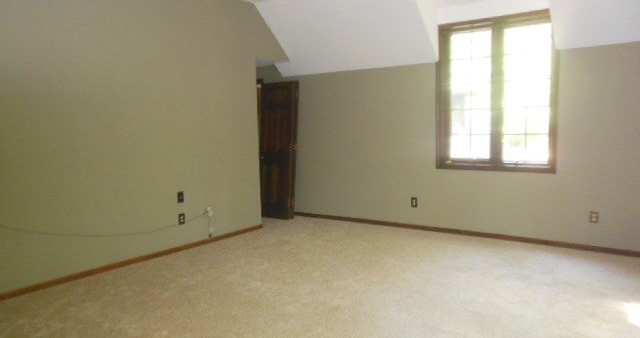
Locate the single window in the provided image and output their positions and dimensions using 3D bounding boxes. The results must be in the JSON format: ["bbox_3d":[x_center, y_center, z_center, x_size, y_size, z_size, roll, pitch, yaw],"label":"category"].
[{"bbox_3d":[1.927,-0.812,5.126,1.307,1.679,0.120,3,7,36],"label":"single window"}]

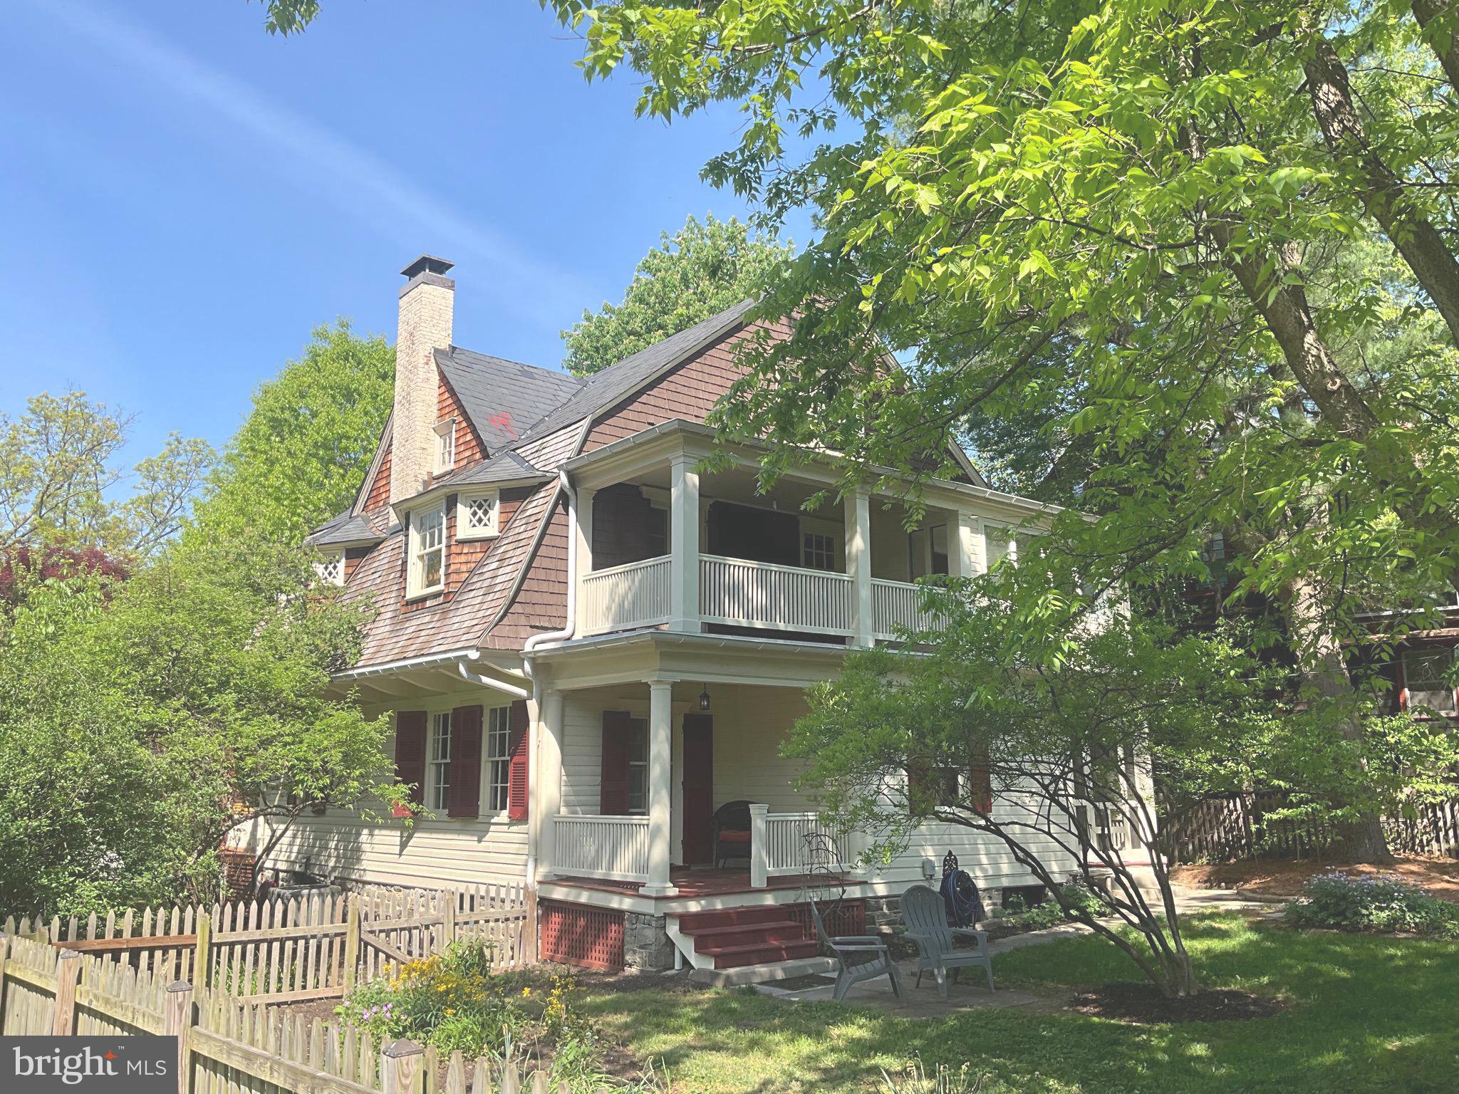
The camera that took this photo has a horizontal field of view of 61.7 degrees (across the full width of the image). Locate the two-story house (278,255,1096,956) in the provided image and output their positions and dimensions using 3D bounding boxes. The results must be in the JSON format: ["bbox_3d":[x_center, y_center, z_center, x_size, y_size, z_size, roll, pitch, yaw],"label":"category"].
[{"bbox_3d":[-0.840,0.740,21.240,11.230,10.500,12.970,9,-14,-39],"label":"two-story house"}]

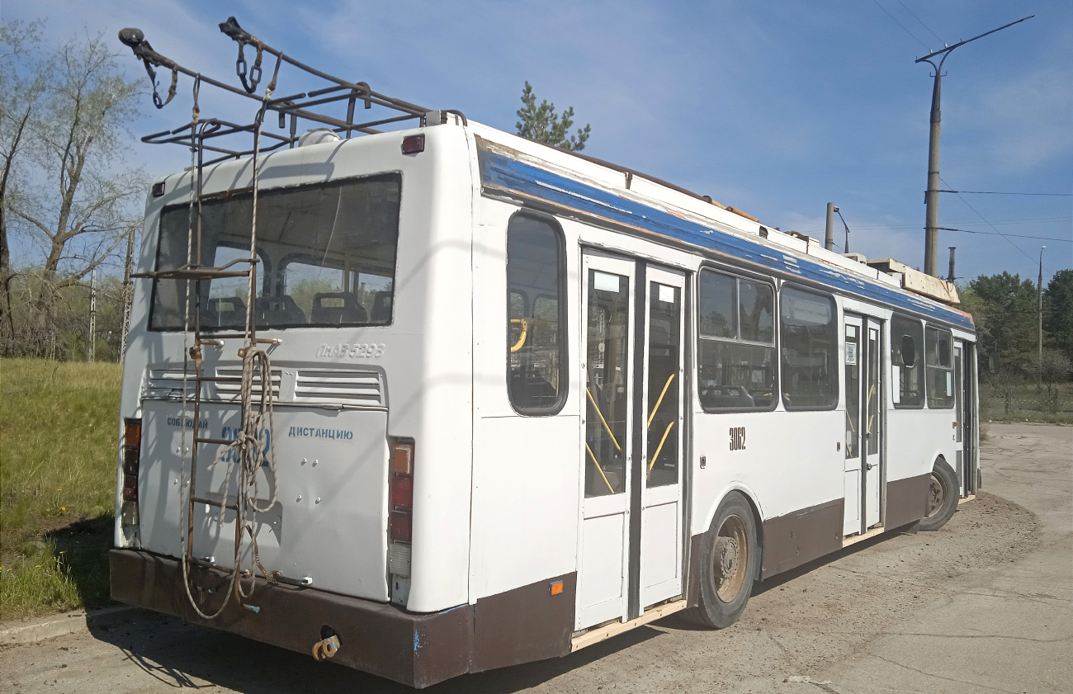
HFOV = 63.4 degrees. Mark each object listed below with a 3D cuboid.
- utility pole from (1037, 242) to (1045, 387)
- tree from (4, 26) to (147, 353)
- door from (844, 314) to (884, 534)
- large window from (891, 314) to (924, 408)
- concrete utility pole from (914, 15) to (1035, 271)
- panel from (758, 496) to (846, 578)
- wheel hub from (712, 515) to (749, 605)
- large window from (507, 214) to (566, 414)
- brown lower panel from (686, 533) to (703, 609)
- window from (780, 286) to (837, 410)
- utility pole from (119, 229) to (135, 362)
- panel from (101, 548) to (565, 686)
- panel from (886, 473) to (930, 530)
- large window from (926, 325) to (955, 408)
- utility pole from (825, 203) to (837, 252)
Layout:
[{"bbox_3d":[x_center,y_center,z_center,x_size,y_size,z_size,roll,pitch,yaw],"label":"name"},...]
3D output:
[{"bbox_3d":[31.978,-1.461,55.000,0.350,10.000,0.600,-1,-3,30],"label":"utility pole"},{"bbox_3d":[-14.873,-5.084,28.000,4.300,10.600,4.300,2,-3,-28],"label":"tree"},{"bbox_3d":[3.075,0.738,8.225,0.060,1.996,1.159,-1,-3,37],"label":"door"},{"bbox_3d":[4.014,0.165,9.406,0.050,1.011,1.369,-1,-3,37],"label":"large window"},{"bbox_3d":[10.482,-2.418,21.032,0.450,10.500,3.030,4,-3,-30],"label":"concrete utility pole"},{"bbox_3d":[2.135,1.504,6.921,0.050,0.426,1.744,-1,-3,37],"label":"panel"},{"bbox_3d":[1.243,1.442,5.966,0.200,0.600,0.600,-1,-3,37],"label":"wheel hub"},{"bbox_3d":[-0.004,-0.156,4.180,0.050,0.982,0.492,-1,-3,37],"label":"large window"},{"bbox_3d":[1.047,1.454,5.661,0.060,0.470,0.270,-2,-4,37],"label":"brown lower panel"},{"bbox_3d":[2.217,0.026,7.069,0.050,0.989,1.317,-1,-3,37],"label":"window"},{"bbox_3d":[-22.646,-2.295,48.000,0.400,9.000,0.400,6,-3,-25],"label":"utility pole"},{"bbox_3d":[-1.153,1.351,4.786,2.500,0.370,1.130,-2,-4,37],"label":"panel"},{"bbox_3d":[4.003,1.639,9.352,0.050,0.469,1.812,-1,-3,37],"label":"panel"},{"bbox_3d":[5.317,0.284,11.446,0.060,1.060,1.460,-2,-4,37],"label":"large window"},{"bbox_3d":[11.437,-1.130,33.782,0.420,9.016,0.420,1,-3,0],"label":"utility pole"}]

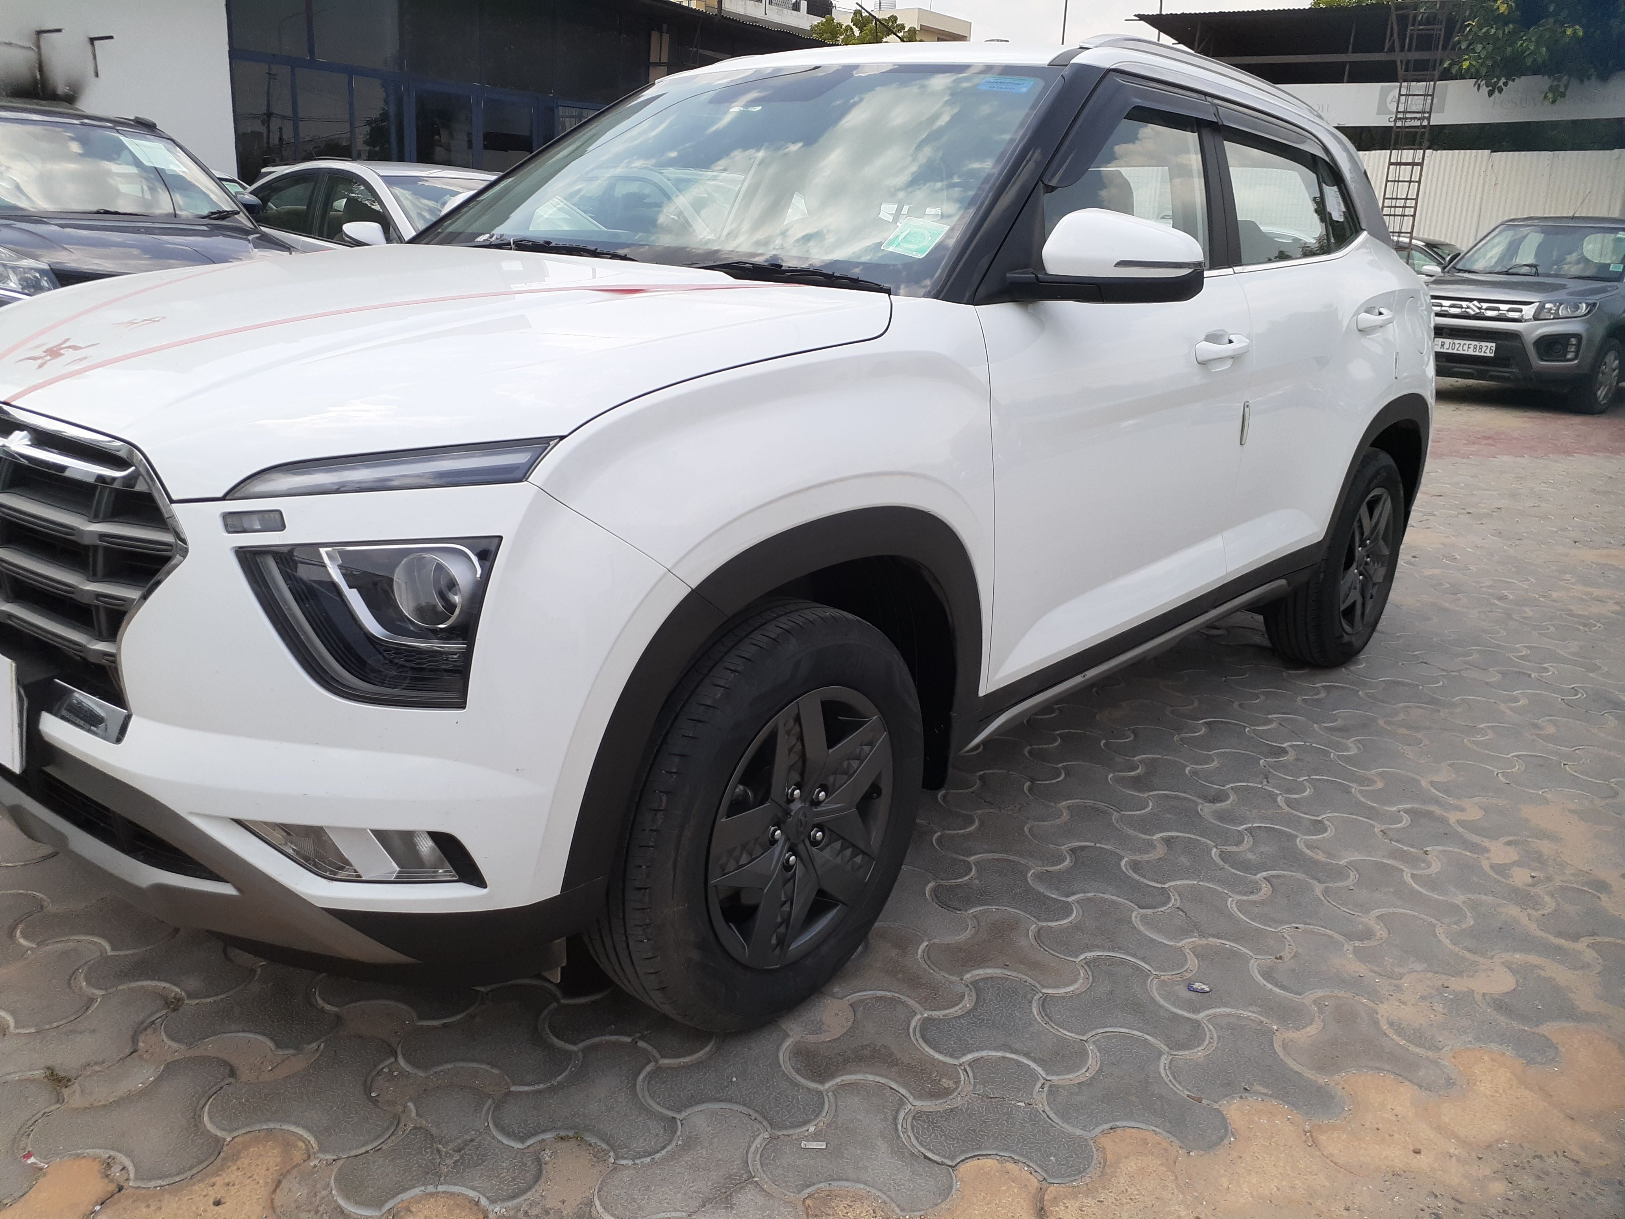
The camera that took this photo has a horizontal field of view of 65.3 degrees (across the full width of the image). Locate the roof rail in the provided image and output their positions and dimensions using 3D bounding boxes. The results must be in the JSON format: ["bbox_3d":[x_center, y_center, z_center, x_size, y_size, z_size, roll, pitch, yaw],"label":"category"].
[{"bbox_3d":[1.019,-1.297,3.133,0.060,0.090,1.520,15,21,39],"label":"roof rail"}]

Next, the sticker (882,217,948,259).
[{"bbox_3d":[0.189,-0.683,2.327,0.100,0.003,0.099,18,58,34],"label":"sticker"}]

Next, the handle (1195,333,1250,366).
[{"bbox_3d":[0.904,-0.575,2.812,0.050,0.048,0.220,15,21,39],"label":"handle"}]

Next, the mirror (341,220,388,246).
[{"bbox_3d":[-2.687,-2.249,7.600,0.250,0.160,0.150,-11,22,-39],"label":"mirror"}]

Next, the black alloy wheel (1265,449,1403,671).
[{"bbox_3d":[1.628,-0.169,3.955,0.210,0.667,0.674,15,21,39],"label":"black alloy wheel"}]

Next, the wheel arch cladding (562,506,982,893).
[{"bbox_3d":[-0.040,0.097,1.922,0.120,0.498,0.940,15,21,39],"label":"wheel arch cladding"}]

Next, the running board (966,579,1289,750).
[{"bbox_3d":[0.777,0.089,2.999,0.135,0.085,1.530,15,21,39],"label":"running board"}]

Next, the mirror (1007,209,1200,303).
[{"bbox_3d":[0.512,-0.611,2.203,0.245,0.152,0.240,15,21,39],"label":"mirror"}]

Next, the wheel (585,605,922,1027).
[{"bbox_3d":[-0.085,0.320,2.044,0.210,0.667,0.674,14,20,37],"label":"wheel"}]

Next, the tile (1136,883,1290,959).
[{"bbox_3d":[0.764,0.628,2.481,0.265,0.060,0.257,6,17,5],"label":"tile"}]

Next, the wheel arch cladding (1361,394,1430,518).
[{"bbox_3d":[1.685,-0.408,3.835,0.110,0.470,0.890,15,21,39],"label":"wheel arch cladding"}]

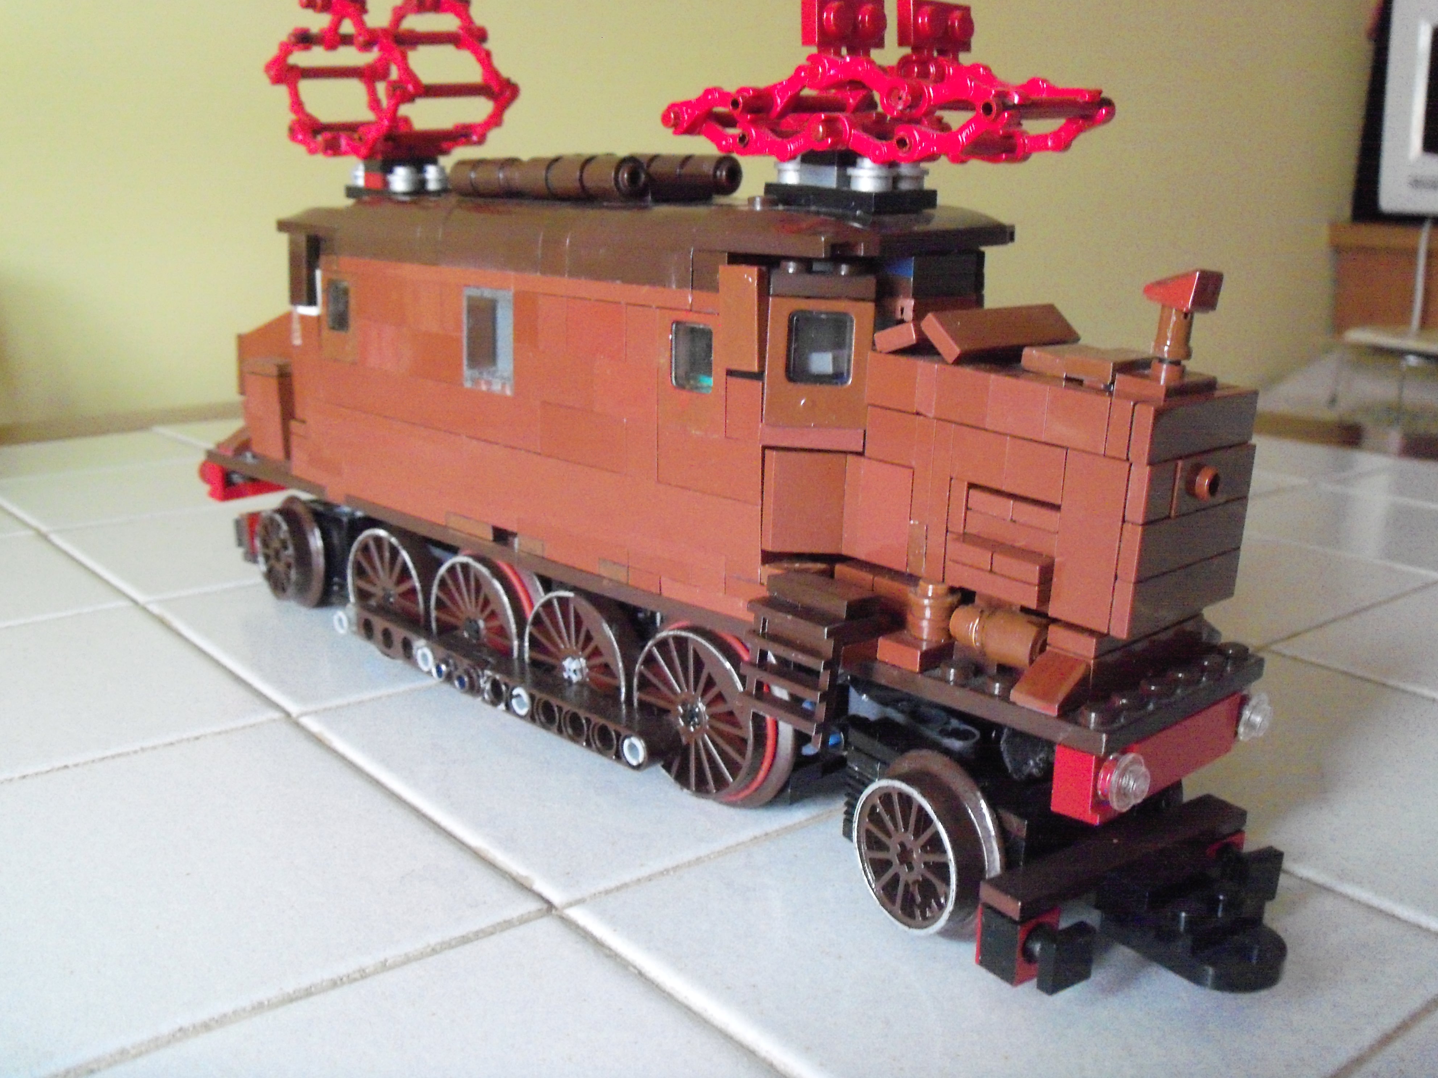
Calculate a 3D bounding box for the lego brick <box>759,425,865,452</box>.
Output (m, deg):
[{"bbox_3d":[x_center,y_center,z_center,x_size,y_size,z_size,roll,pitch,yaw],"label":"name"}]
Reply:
[{"bbox_3d":[0.014,-0.016,0.226,0.016,0.003,0.008,0,14,-5],"label":"lego brick"}]

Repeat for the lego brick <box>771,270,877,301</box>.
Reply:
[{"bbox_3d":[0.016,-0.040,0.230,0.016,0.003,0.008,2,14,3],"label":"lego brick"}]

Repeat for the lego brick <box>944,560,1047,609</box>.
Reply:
[{"bbox_3d":[0.041,0.006,0.211,0.016,0.003,0.008,17,20,42],"label":"lego brick"}]

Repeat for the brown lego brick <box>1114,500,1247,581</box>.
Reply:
[{"bbox_3d":[0.066,-0.001,0.205,0.003,0.008,0.032,18,21,42],"label":"brown lego brick"}]

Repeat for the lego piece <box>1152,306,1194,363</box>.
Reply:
[{"bbox_3d":[0.059,-0.026,0.188,0.006,0.008,0.006,-11,20,-44],"label":"lego piece"}]

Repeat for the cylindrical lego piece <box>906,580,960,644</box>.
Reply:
[{"bbox_3d":[0.032,0.011,0.219,0.008,0.008,0.008,1,14,0],"label":"cylindrical lego piece"}]

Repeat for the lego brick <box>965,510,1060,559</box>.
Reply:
[{"bbox_3d":[0.044,-0.001,0.212,0.016,0.004,0.008,17,20,42],"label":"lego brick"}]

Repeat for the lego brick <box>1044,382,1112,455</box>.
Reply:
[{"bbox_3d":[0.052,-0.017,0.201,0.010,0.008,0.010,17,20,42],"label":"lego brick"}]

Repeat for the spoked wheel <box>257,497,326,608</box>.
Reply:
[{"bbox_3d":[-0.110,0.004,0.370,0.009,0.029,0.029,-11,19,-40],"label":"spoked wheel"}]

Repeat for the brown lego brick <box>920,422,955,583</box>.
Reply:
[{"bbox_3d":[0.035,-0.006,0.218,0.003,0.024,0.008,18,21,42],"label":"brown lego brick"}]

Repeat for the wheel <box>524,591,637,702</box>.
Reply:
[{"bbox_3d":[-0.025,0.025,0.284,0.008,0.031,0.031,-13,20,-43],"label":"wheel"}]

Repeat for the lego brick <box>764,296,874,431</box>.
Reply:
[{"bbox_3d":[0.015,-0.027,0.222,0.016,0.019,0.007,0,14,-5],"label":"lego brick"}]

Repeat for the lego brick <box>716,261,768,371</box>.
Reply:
[{"bbox_3d":[0.004,-0.034,0.223,0.003,0.016,0.008,-13,20,-43],"label":"lego brick"}]

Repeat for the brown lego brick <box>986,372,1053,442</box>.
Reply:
[{"bbox_3d":[0.044,-0.019,0.205,0.008,0.008,0.010,-13,20,-43],"label":"brown lego brick"}]

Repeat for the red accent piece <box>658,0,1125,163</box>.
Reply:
[{"bbox_3d":[0.026,-0.072,0.230,0.037,0.025,0.068,-13,20,-43],"label":"red accent piece"}]

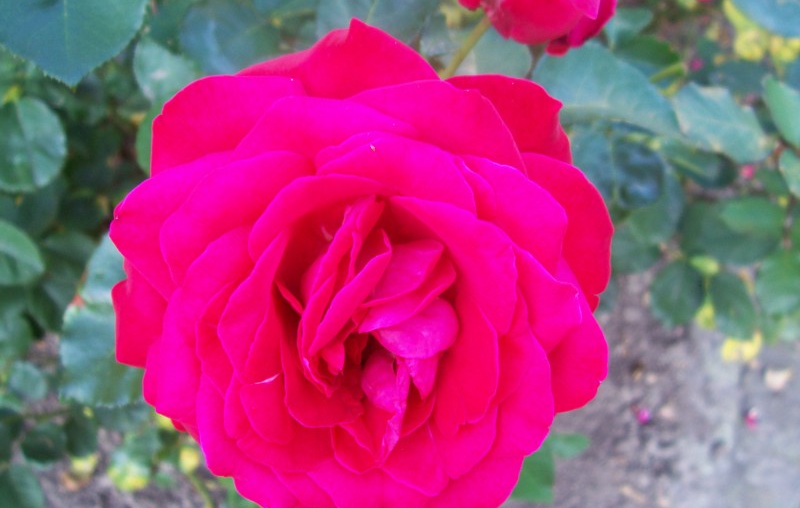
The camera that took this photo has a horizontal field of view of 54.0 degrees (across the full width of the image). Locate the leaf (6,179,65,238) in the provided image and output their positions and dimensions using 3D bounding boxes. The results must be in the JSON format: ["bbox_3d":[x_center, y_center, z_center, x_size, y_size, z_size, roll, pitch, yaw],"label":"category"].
[{"bbox_3d":[-0.200,-0.025,0.430,0.031,0.010,0.037,-17,72,-12],"label":"leaf"}]

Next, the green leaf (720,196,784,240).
[{"bbox_3d":[0.224,-0.023,0.500,0.043,0.010,0.027,5,69,2],"label":"green leaf"}]

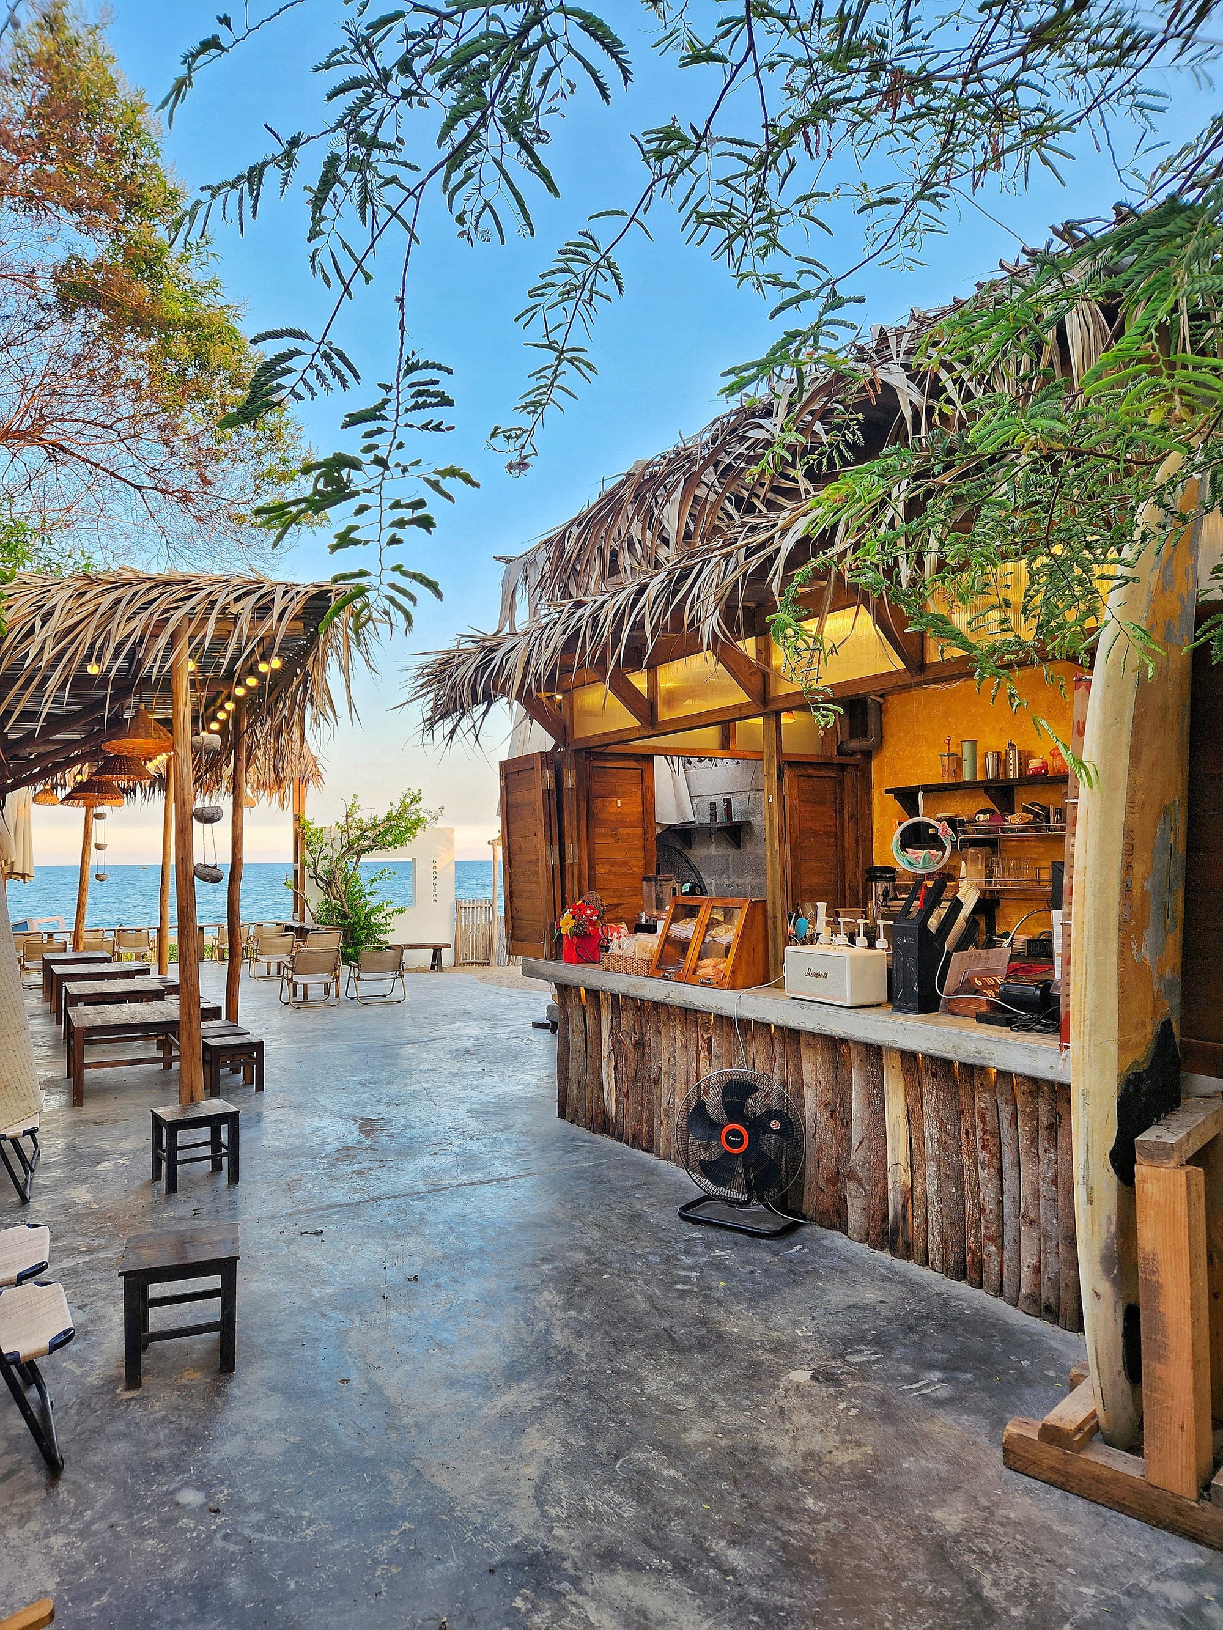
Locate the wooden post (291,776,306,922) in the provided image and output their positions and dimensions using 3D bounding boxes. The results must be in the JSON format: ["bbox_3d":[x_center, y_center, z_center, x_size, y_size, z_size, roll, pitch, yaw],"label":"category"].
[{"bbox_3d":[-4.343,0.671,15.050,0.160,2.650,0.130,-1,-2,18],"label":"wooden post"}]

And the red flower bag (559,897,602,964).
[{"bbox_3d":[-0.163,0.635,6.027,0.185,0.370,0.185,1,-3,-30],"label":"red flower bag"}]

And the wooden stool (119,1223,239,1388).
[{"bbox_3d":[-1.173,1.338,2.974,0.282,0.295,0.298,0,-2,-19],"label":"wooden stool"}]

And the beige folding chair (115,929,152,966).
[{"bbox_3d":[-6.888,1.871,15.603,0.510,0.580,0.530,1,-3,-31],"label":"beige folding chair"}]

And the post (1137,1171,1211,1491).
[{"bbox_3d":[1.143,1.028,2.197,0.095,0.629,0.096,2,-3,-45],"label":"post"}]

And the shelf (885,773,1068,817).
[{"bbox_3d":[2.016,-0.070,5.610,0.240,0.200,1.350,1,-3,-30],"label":"shelf"}]

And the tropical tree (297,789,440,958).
[{"bbox_3d":[-3.359,0.884,14.997,1.900,2.400,1.600,0,-2,-10],"label":"tropical tree"}]

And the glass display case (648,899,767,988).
[{"bbox_3d":[0.445,0.581,5.043,0.270,0.380,0.680,1,-3,-29],"label":"glass display case"}]

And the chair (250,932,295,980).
[{"bbox_3d":[-3.951,1.635,12.643,0.490,0.550,0.530,1,-3,-30],"label":"chair"}]

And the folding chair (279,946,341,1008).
[{"bbox_3d":[-3.041,1.623,10.962,0.520,0.600,0.540,1,-3,-29],"label":"folding chair"}]

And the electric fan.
[{"bbox_3d":[0.521,1.317,4.372,0.510,0.580,0.320,-2,-3,36],"label":"electric fan"}]

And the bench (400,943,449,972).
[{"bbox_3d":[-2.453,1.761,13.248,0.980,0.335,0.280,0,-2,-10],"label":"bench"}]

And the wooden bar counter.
[{"bbox_3d":[0.703,1.191,4.816,0.600,0.865,3.800,1,-3,-30],"label":"wooden bar counter"}]

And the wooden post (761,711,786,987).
[{"bbox_3d":[0.729,0.147,4.834,0.055,1.227,0.085,1,-3,-31],"label":"wooden post"}]

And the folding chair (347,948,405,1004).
[{"bbox_3d":[-2.287,1.530,10.520,0.490,0.550,0.530,1,-3,-27],"label":"folding chair"}]

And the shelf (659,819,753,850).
[{"bbox_3d":[0.734,0.154,7.950,0.190,0.170,0.720,1,-3,-31],"label":"shelf"}]

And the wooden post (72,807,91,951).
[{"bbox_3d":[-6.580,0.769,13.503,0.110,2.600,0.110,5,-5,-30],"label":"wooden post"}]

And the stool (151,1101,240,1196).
[{"bbox_3d":[-1.768,1.410,4.608,0.289,0.297,0.270,1,-3,-35],"label":"stool"}]

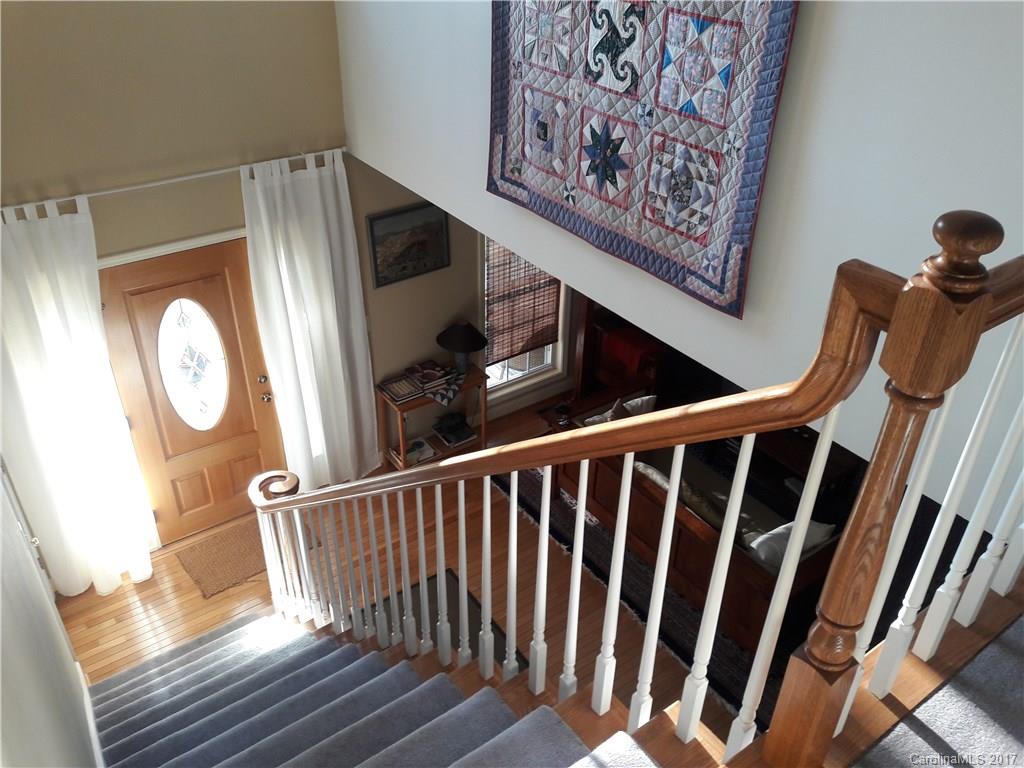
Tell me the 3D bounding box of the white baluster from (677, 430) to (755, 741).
[{"bbox_3d":[0.364,0.400,1.503,0.033,0.765,0.033,-21,38,-30],"label":"white baluster"}]

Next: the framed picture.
[{"bbox_3d":[-0.682,-0.963,5.680,0.620,0.525,0.030,-21,39,-30],"label":"framed picture"}]

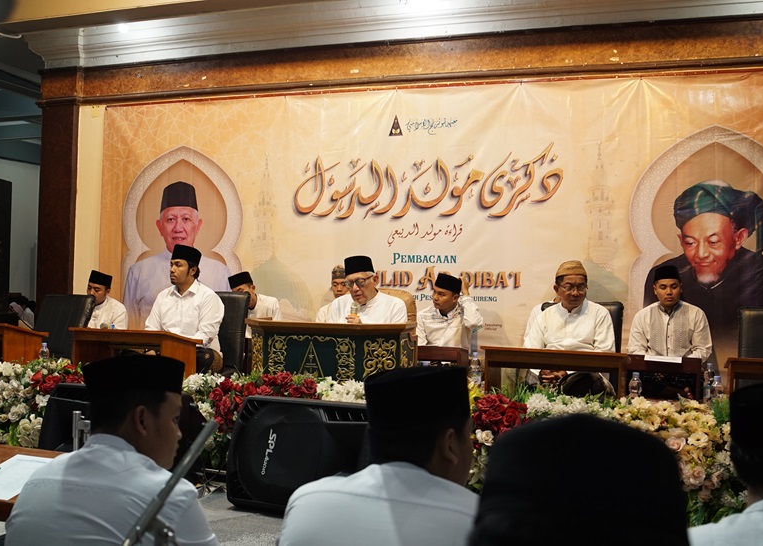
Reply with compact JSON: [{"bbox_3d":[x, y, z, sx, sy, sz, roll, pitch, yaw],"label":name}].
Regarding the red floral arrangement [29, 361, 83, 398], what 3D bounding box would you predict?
[{"bbox_3d":[-1.724,0.574,4.250,0.260,0.180,0.190,1,-1,19],"label":"red floral arrangement"}]

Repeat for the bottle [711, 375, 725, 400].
[{"bbox_3d":[1.744,0.650,4.120,0.065,0.230,0.065,1,0,22],"label":"bottle"}]

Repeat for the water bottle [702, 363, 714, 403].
[{"bbox_3d":[1.939,0.650,4.700,0.064,0.233,0.064,1,0,22],"label":"water bottle"}]

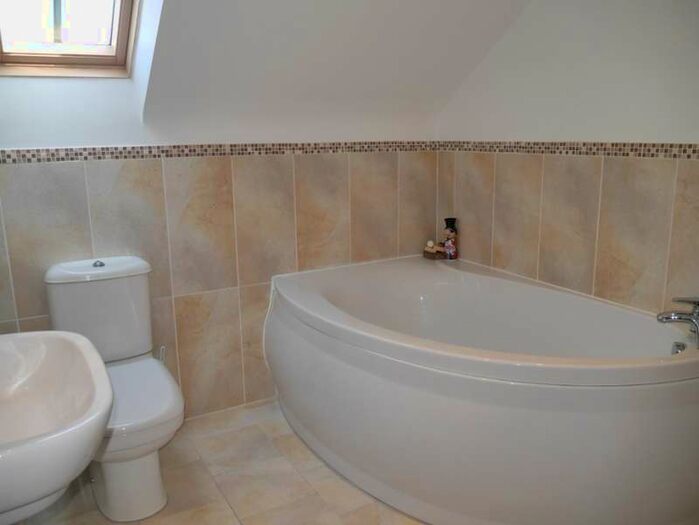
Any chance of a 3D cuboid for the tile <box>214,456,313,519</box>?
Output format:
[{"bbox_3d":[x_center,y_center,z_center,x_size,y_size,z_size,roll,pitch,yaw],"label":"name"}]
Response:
[{"bbox_3d":[-0.322,0.843,2.131,0.295,0.010,0.295,-7,14,-28],"label":"tile"}]

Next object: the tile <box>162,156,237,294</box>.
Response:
[{"bbox_3d":[-0.654,-0.157,2.521,0.298,0.598,0.010,-7,14,-28],"label":"tile"}]

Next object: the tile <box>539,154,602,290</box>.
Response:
[{"bbox_3d":[0.924,-0.146,2.386,0.010,0.598,0.298,-7,14,-28],"label":"tile"}]

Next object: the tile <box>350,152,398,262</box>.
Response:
[{"bbox_3d":[0.131,-0.260,2.948,0.298,0.598,0.010,-7,14,-28],"label":"tile"}]

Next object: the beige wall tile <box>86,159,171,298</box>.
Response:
[{"bbox_3d":[-0.902,-0.122,2.347,0.294,0.594,0.010,-8,15,-29],"label":"beige wall tile"}]

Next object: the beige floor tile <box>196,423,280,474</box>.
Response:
[{"bbox_3d":[-0.476,0.787,2.381,0.288,0.010,0.294,-8,15,-29],"label":"beige floor tile"}]

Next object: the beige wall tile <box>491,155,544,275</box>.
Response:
[{"bbox_3d":[0.778,-0.211,2.631,0.010,0.579,0.289,-8,15,-29],"label":"beige wall tile"}]

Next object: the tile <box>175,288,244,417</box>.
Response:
[{"bbox_3d":[-0.647,0.425,2.649,0.298,0.589,0.010,-7,14,-28],"label":"tile"}]

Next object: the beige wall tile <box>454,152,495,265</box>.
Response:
[{"bbox_3d":[0.631,-0.255,2.898,0.010,0.598,0.298,-7,14,-28],"label":"beige wall tile"}]

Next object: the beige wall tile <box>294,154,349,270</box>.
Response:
[{"bbox_3d":[-0.130,-0.236,2.778,0.294,0.579,0.010,-8,15,-29],"label":"beige wall tile"}]

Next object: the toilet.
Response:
[{"bbox_3d":[-0.849,0.434,2.078,0.385,0.820,0.700,-8,15,-29],"label":"toilet"}]

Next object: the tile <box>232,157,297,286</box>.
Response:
[{"bbox_3d":[-0.392,-0.192,2.663,0.298,0.598,0.010,-7,14,-28],"label":"tile"}]

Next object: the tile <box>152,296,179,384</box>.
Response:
[{"bbox_3d":[-0.897,0.458,2.480,0.294,0.591,0.010,-8,15,-29],"label":"tile"}]

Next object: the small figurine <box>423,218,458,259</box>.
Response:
[{"bbox_3d":[0.484,-0.128,3.022,0.170,0.213,0.090,5,14,23],"label":"small figurine"}]

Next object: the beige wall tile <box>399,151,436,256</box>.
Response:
[{"bbox_3d":[0.374,-0.292,3.080,0.254,0.598,0.010,-7,14,-28],"label":"beige wall tile"}]

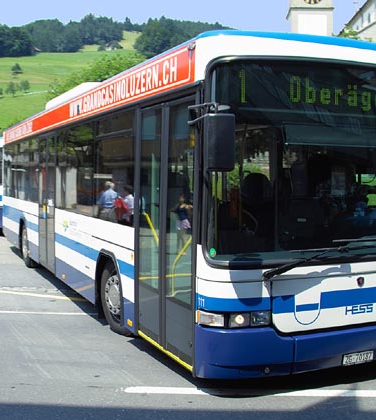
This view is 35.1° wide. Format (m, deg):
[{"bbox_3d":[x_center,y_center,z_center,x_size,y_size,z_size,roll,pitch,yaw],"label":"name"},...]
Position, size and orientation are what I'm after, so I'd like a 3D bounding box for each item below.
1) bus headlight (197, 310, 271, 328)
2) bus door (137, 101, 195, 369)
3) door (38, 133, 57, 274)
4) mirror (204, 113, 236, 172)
[{"bbox_3d":[0.353,0.821,4.515,0.560,0.120,0.170,0,3,-13],"label":"bus headlight"},{"bbox_3d":[-0.176,0.156,5.114,0.100,2.150,1.300,0,3,-24],"label":"bus door"},{"bbox_3d":[-2.239,-0.105,9.628,0.100,2.160,1.250,0,3,-24],"label":"door"},{"bbox_3d":[0.240,-0.463,4.166,0.210,0.400,0.120,0,3,-13],"label":"mirror"}]

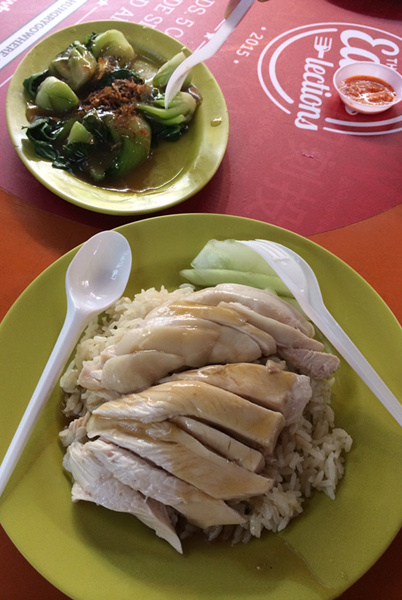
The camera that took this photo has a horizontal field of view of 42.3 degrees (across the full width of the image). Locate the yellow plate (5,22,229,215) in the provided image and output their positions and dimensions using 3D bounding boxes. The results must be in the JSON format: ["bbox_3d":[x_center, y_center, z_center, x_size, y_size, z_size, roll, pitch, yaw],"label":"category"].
[{"bbox_3d":[-0.068,-0.150,0.425,0.168,0.027,0.239,-16,58,-9],"label":"yellow plate"}]

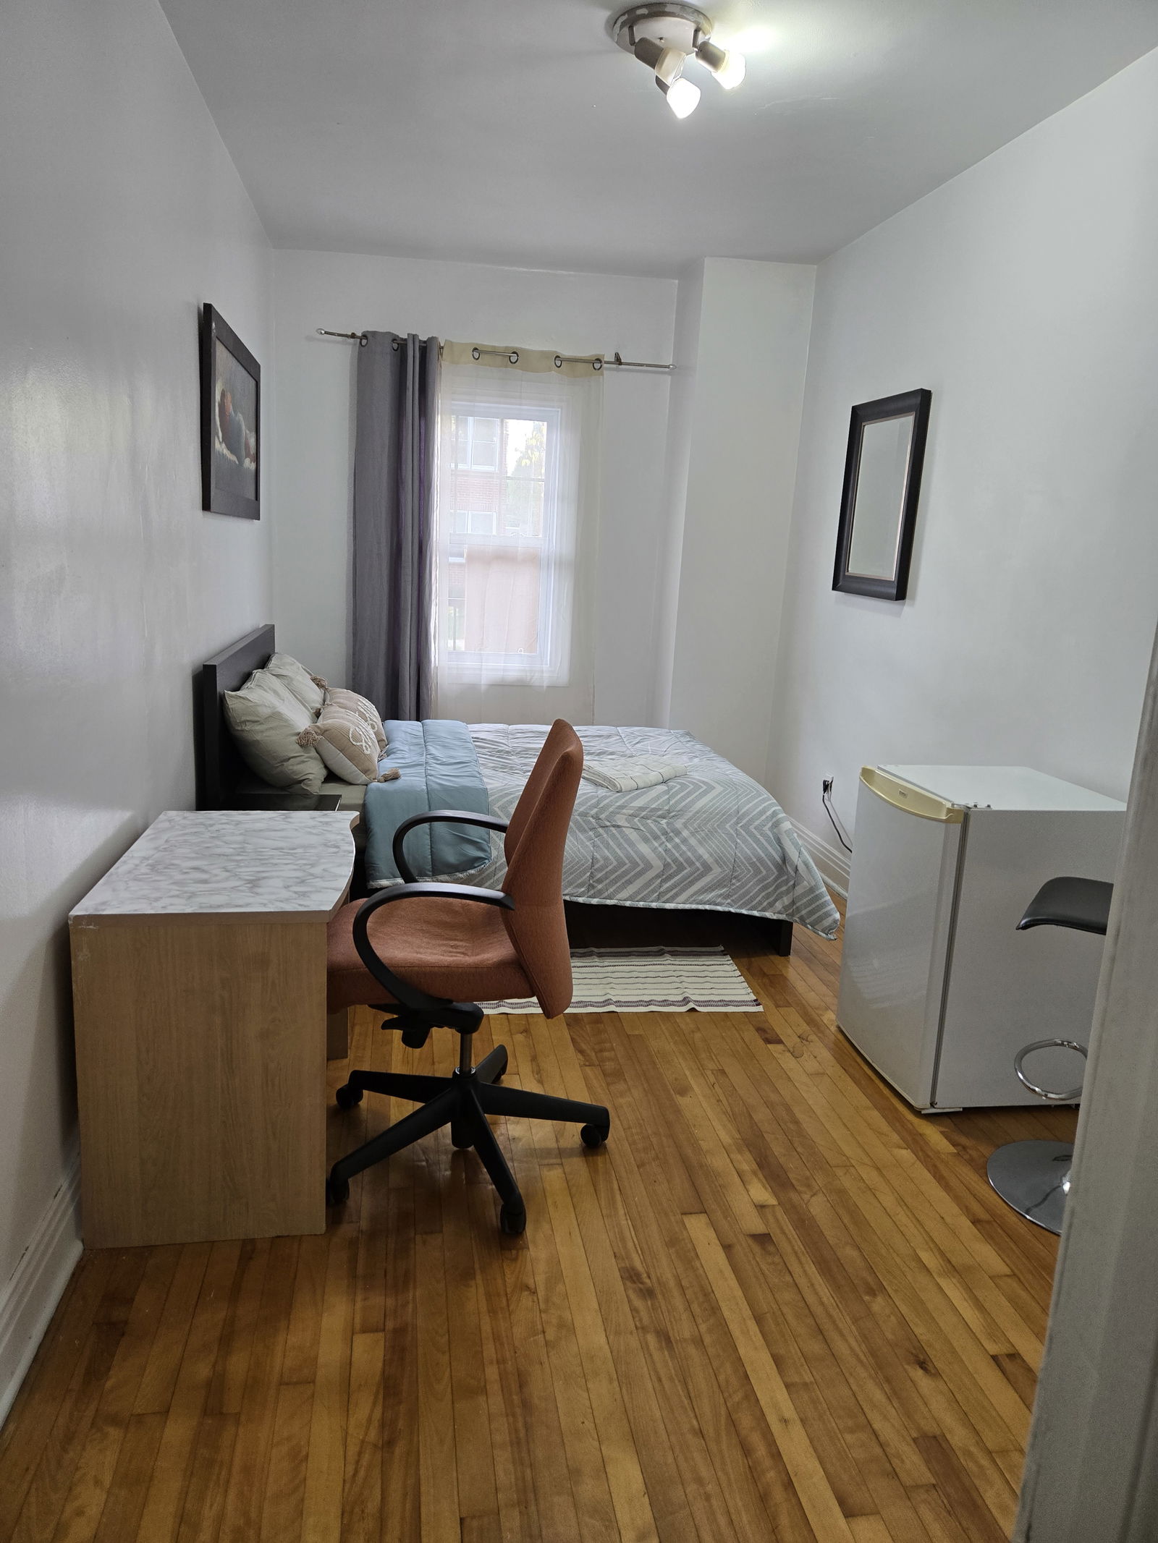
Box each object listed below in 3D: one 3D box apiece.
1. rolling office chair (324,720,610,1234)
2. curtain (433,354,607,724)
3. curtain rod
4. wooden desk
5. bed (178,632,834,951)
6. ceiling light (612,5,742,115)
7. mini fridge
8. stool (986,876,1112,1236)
[{"bbox_3d":[-0.256,0.399,2.404,0.677,1.047,0.684,2,12,-5],"label":"rolling office chair"},{"bbox_3d":[-0.353,-1.071,5.450,0.905,2.223,0.086,1,12,-10],"label":"curtain"},{"bbox_3d":[-0.393,-2.146,5.213,1.803,0.064,0.093,2,12,-10],"label":"curtain rod"},{"bbox_3d":[-0.793,0.538,2.428,0.516,0.715,0.798,1,12,-10],"label":"wooden desk"},{"bbox_3d":[-0.310,-0.004,4.347,2.180,1.026,1.796,1,12,-10],"label":"bed"},{"bbox_3d":[0.244,-1.884,2.739,0.306,0.171,0.264,1,12,-10],"label":"ceiling light"},{"bbox_3d":[1.161,0.456,2.999,0.573,0.838,0.547,1,12,-10],"label":"mini fridge"},{"bbox_3d":[1.212,0.587,2.351,0.492,0.855,0.427,1,12,-10],"label":"stool"}]

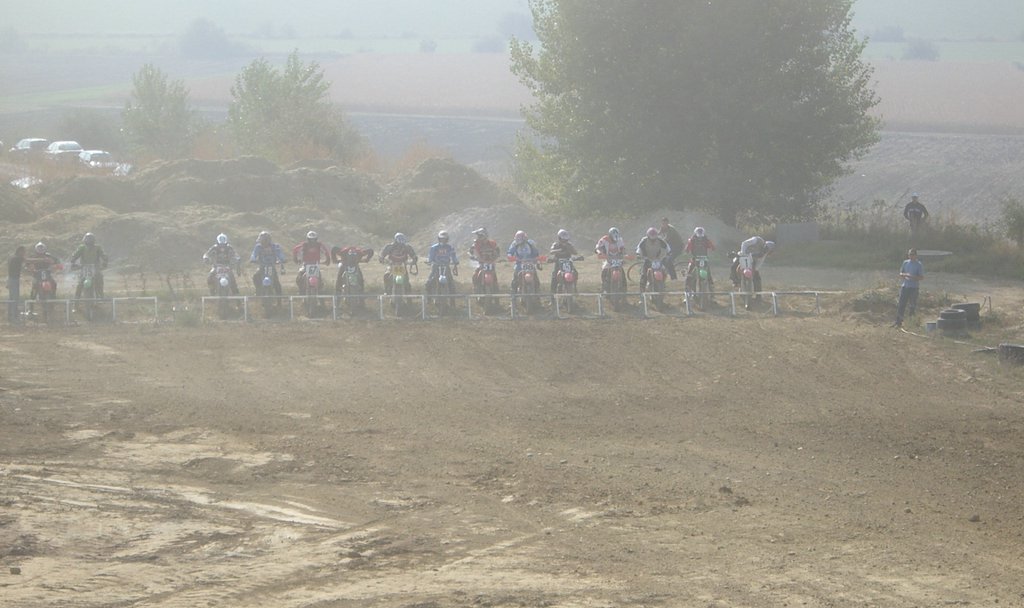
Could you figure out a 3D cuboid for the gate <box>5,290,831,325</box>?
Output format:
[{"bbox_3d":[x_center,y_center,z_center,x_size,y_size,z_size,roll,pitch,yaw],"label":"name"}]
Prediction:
[{"bbox_3d":[-2.160,0.078,75.500,18.900,0.580,0.400,0,5,-4],"label":"gate"}]

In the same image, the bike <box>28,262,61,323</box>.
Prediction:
[{"bbox_3d":[-10.551,-0.232,76.110,0.800,1.180,2.100,0,5,-4],"label":"bike"}]

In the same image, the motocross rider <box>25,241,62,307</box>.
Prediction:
[{"bbox_3d":[-10.589,-0.644,76.218,0.850,1.500,0.850,0,5,-4],"label":"motocross rider"}]

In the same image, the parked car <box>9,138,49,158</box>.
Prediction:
[{"bbox_3d":[-27.385,-8.683,192.000,1.700,1.430,4.200,-2,5,-24],"label":"parked car"}]

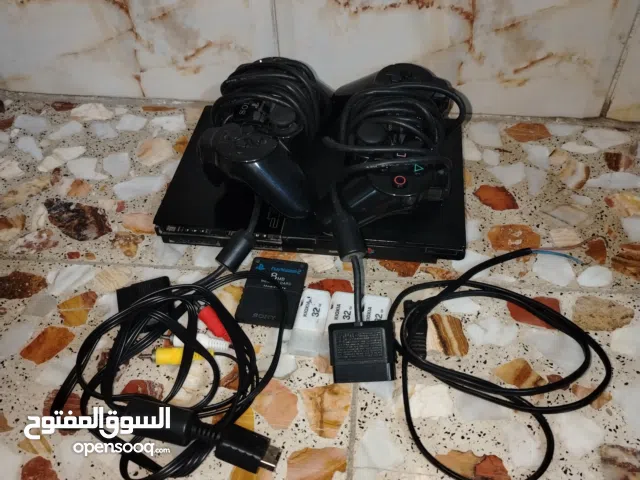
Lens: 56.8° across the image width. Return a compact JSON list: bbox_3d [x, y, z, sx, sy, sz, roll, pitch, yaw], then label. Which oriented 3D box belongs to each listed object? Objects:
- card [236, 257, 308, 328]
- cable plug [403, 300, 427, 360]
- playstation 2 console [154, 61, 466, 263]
[{"bbox_3d":[-0.033,0.039,0.425,0.043,0.008,0.057,6,48,8],"label":"card"},{"bbox_3d":[0.064,0.062,0.399,0.015,0.011,0.047,-1,48,2],"label":"cable plug"},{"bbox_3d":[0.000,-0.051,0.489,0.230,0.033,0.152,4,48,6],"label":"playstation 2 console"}]

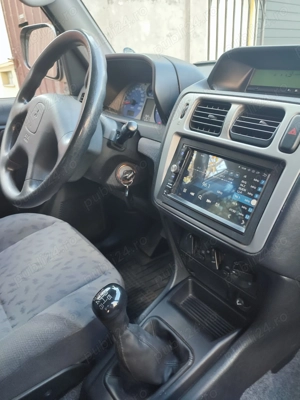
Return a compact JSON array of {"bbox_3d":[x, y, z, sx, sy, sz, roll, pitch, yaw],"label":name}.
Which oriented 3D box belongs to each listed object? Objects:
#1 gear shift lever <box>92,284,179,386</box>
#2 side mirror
[{"bbox_3d":[-0.024,0.220,0.486,0.108,0.225,0.088,-36,40,-24],"label":"gear shift lever"},{"bbox_3d":[-0.385,-0.560,1.098,0.180,0.175,0.080,10,29,21],"label":"side mirror"}]

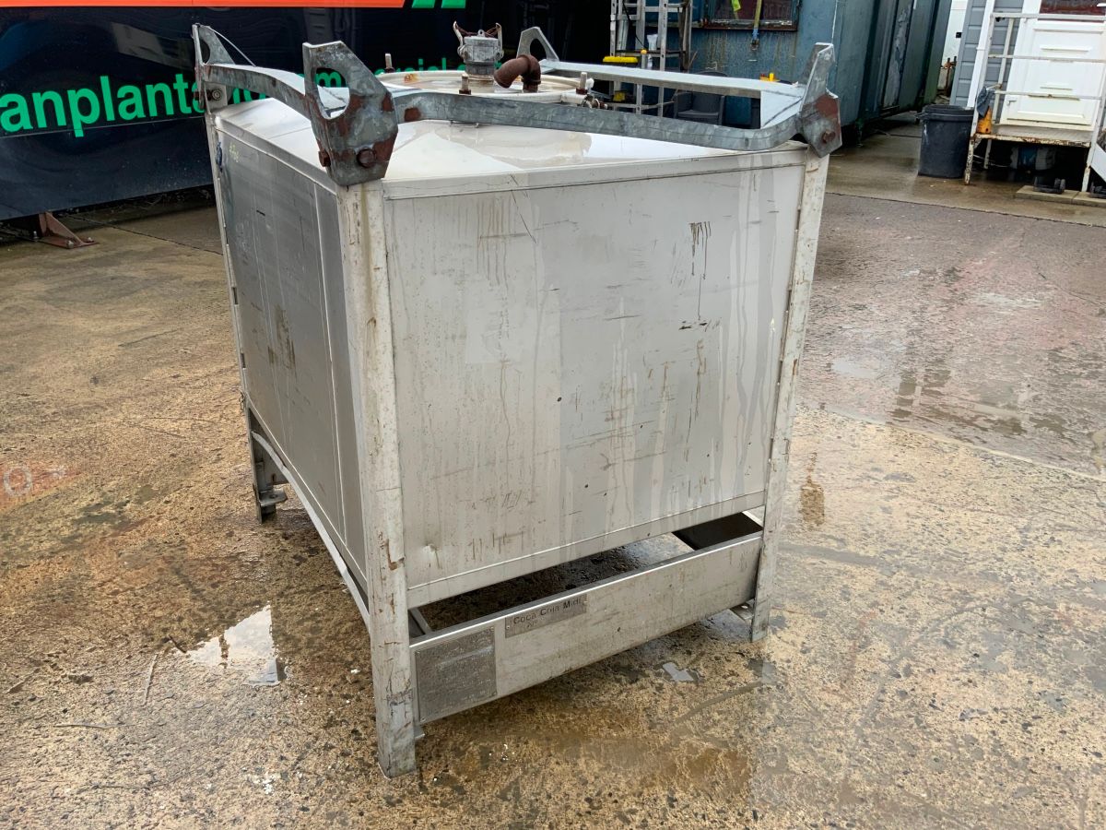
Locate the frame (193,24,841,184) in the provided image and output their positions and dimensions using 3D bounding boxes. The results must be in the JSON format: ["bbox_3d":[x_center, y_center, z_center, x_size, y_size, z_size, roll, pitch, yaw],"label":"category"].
[{"bbox_3d":[-0.168,-0.748,2.092,1.035,0.218,1.218,-11,26,-27],"label":"frame"}]

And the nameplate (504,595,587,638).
[{"bbox_3d":[-0.012,0.425,1.963,0.196,0.050,0.004,-11,26,-27],"label":"nameplate"}]

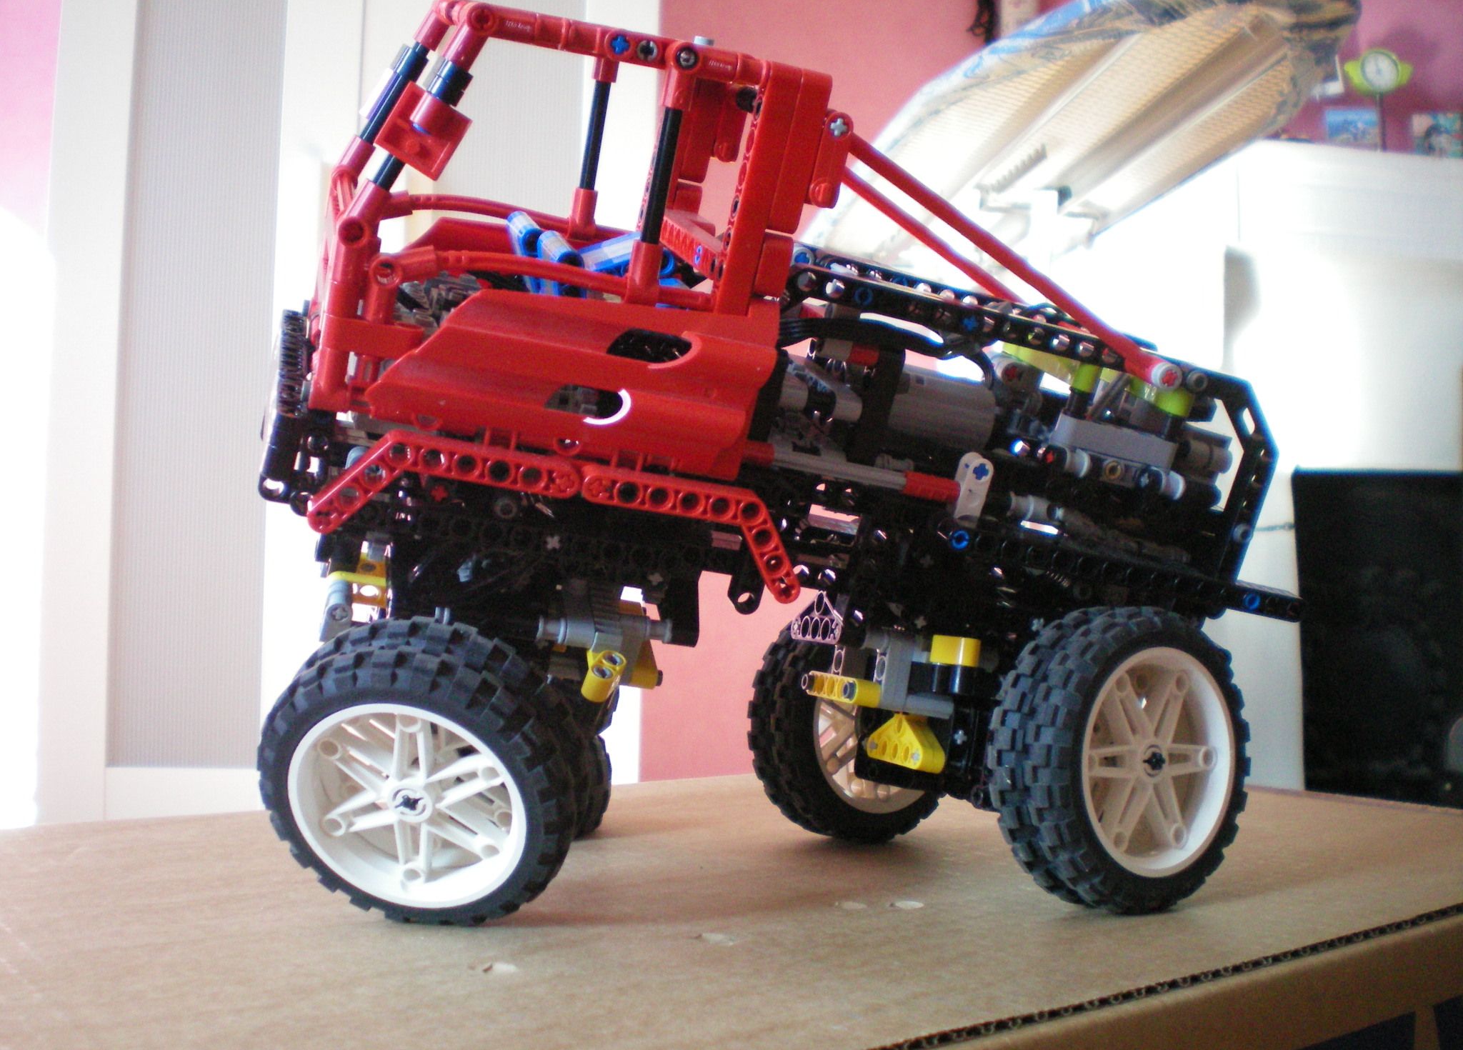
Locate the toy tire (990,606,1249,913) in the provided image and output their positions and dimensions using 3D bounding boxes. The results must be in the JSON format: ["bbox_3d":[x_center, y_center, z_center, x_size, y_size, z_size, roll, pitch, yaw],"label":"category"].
[{"bbox_3d":[0.107,0.064,0.443,0.082,0.082,0.032,2,-3,-35],"label":"toy tire"}]

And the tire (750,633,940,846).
[{"bbox_3d":[0.042,0.065,0.541,0.082,0.082,0.032,3,-3,-37],"label":"tire"}]

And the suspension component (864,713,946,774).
[{"bbox_3d":[0.055,0.067,0.502,0.008,0.017,0.040,12,-6,-19],"label":"suspension component"}]

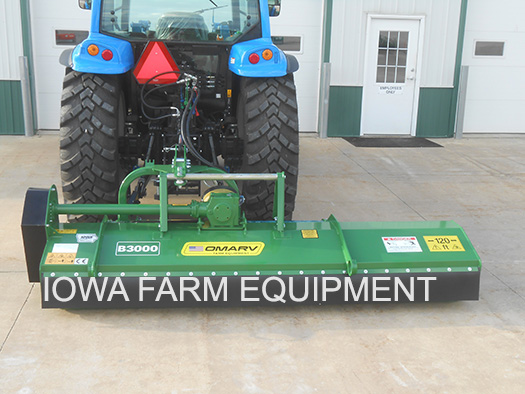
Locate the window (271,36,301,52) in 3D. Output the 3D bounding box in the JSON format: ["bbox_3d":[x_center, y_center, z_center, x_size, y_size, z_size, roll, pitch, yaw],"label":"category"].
[{"bbox_3d":[0.393,-2.655,11.601,0.555,0.255,0.050,0,15,-7],"label":"window"}]

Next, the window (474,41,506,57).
[{"bbox_3d":[4.106,-2.669,12.039,0.540,0.255,0.050,0,15,-7],"label":"window"}]

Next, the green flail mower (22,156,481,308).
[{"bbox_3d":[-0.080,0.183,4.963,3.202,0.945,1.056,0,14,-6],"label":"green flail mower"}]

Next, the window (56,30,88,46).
[{"bbox_3d":[-3.159,-2.660,11.177,0.575,0.255,0.050,0,15,-7],"label":"window"}]

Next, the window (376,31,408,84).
[{"bbox_3d":[2.310,-2.467,11.827,0.545,0.910,0.050,0,15,-7],"label":"window"}]

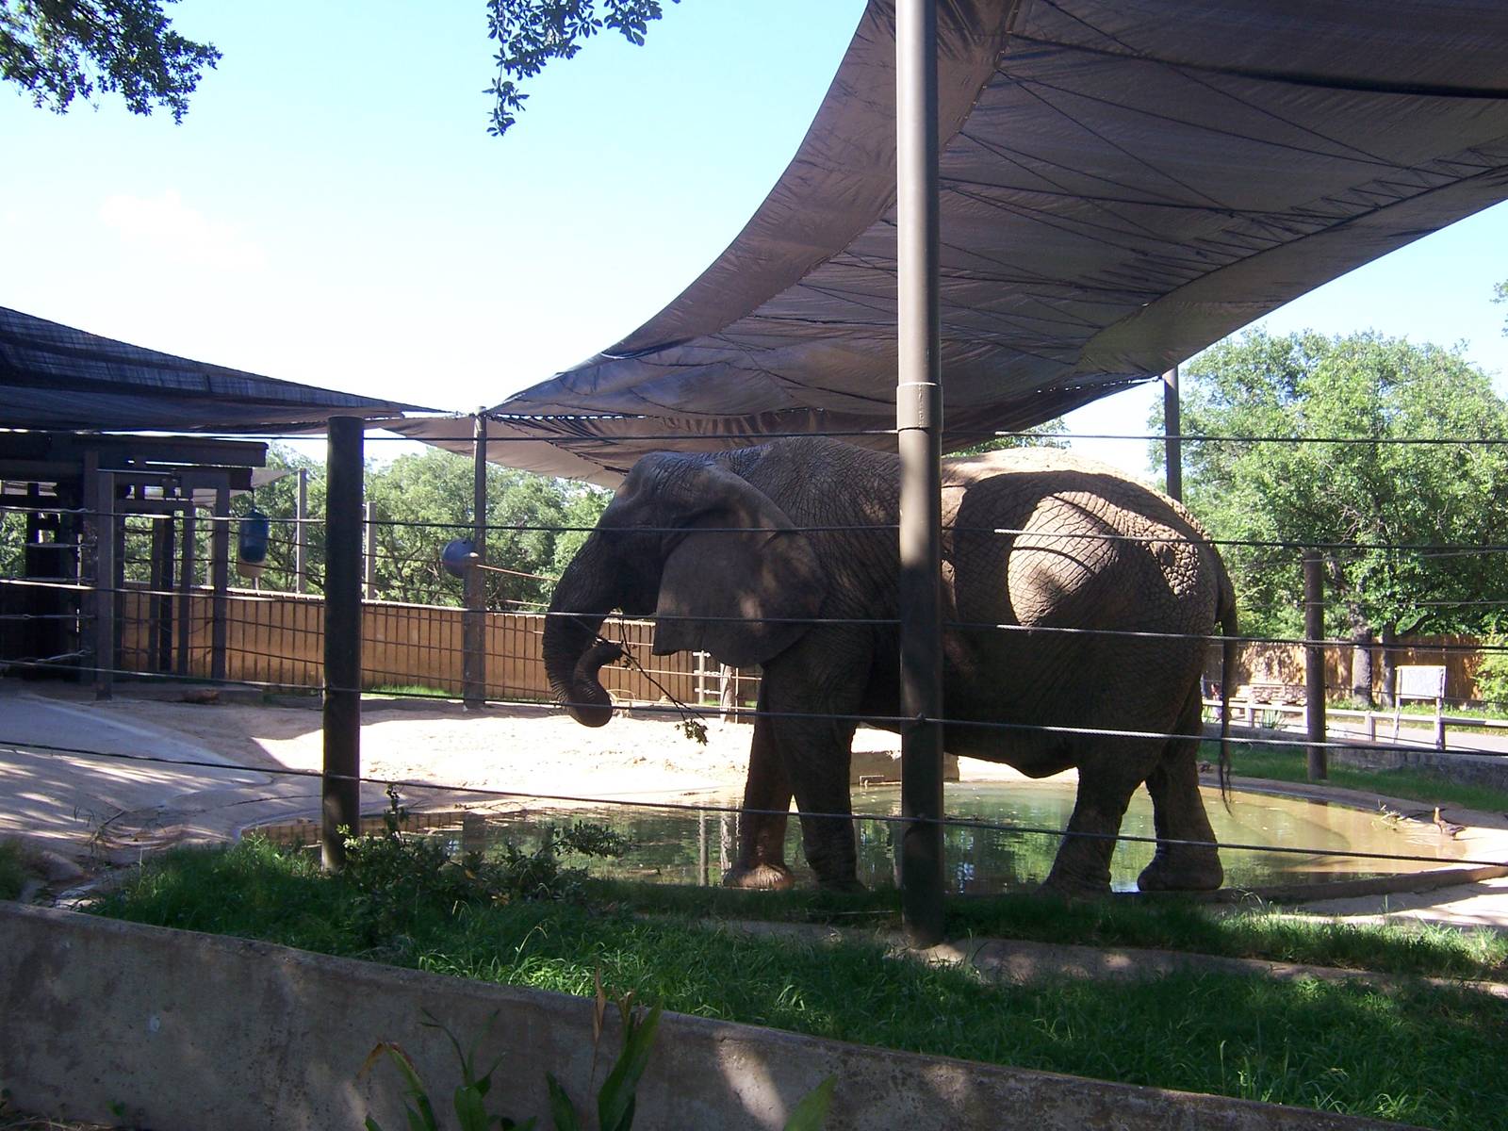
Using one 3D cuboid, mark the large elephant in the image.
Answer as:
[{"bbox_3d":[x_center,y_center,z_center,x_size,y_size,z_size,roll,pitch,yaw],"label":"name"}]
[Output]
[{"bbox_3d":[0.790,0.585,8.500,4.070,2.660,1.500,0,-3,5],"label":"large elephant"}]

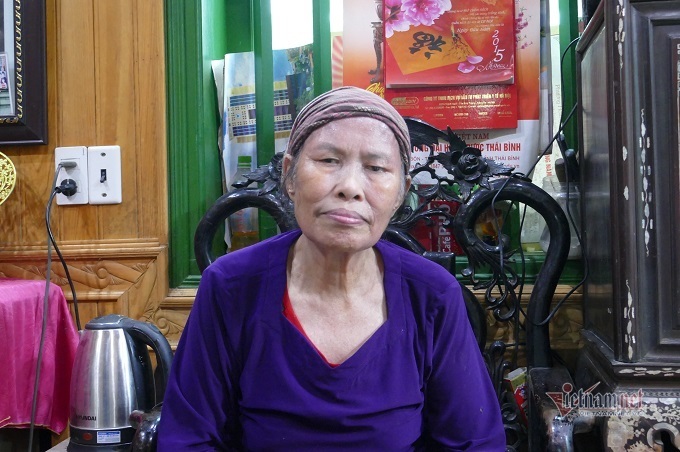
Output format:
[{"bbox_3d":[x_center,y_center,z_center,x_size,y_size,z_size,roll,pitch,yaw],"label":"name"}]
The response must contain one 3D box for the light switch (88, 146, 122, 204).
[{"bbox_3d":[-0.487,-0.105,1.565,0.070,0.120,0.017,-1,-1,4],"label":"light switch"}]

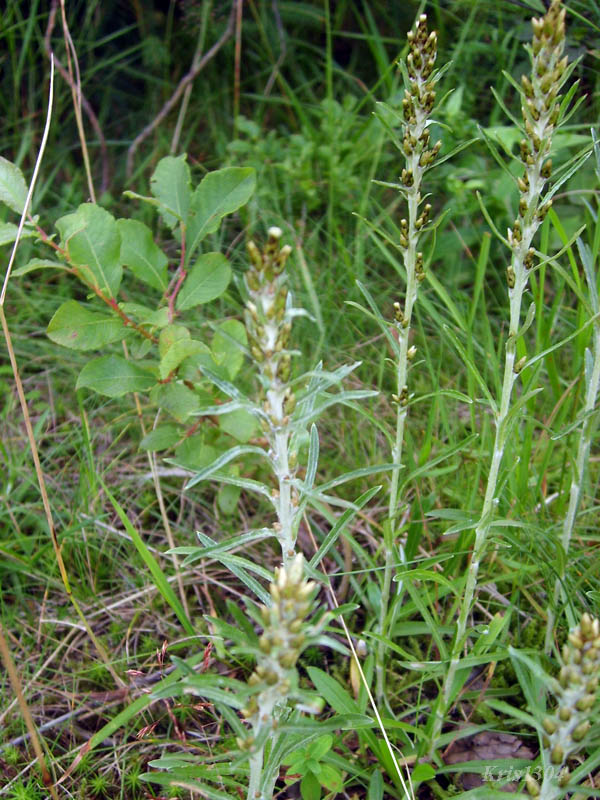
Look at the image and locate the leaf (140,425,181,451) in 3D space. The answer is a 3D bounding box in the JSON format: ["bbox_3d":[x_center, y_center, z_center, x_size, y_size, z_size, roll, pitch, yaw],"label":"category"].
[{"bbox_3d":[-0.084,0.023,0.487,0.029,0.005,0.017,-16,64,-31],"label":"leaf"}]

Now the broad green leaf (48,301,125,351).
[{"bbox_3d":[-0.122,-0.043,0.463,0.044,0.026,0.009,-7,-14,-20],"label":"broad green leaf"}]

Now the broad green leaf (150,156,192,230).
[{"bbox_3d":[-0.076,-0.124,0.480,0.022,0.042,0.007,-3,0,-8],"label":"broad green leaf"}]

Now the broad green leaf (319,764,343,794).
[{"bbox_3d":[0.015,0.198,0.422,0.011,0.003,0.020,-29,35,-26],"label":"broad green leaf"}]

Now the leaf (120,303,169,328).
[{"bbox_3d":[-0.091,-0.050,0.480,0.031,0.006,0.016,17,62,-19],"label":"leaf"}]

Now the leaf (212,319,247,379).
[{"bbox_3d":[-0.041,-0.031,0.496,0.020,0.038,0.006,2,-12,-4],"label":"leaf"}]

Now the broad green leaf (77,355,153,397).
[{"bbox_3d":[-0.107,-0.014,0.471,0.045,0.008,0.026,-5,72,-23],"label":"broad green leaf"}]

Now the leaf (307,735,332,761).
[{"bbox_3d":[0.011,0.185,0.430,0.010,0.003,0.018,32,50,29],"label":"leaf"}]

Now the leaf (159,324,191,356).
[{"bbox_3d":[-0.075,-0.034,0.479,0.020,0.023,0.005,4,-5,-6],"label":"leaf"}]

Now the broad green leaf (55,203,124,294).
[{"bbox_3d":[-0.119,-0.085,0.461,0.030,0.051,0.010,-19,2,-13],"label":"broad green leaf"}]

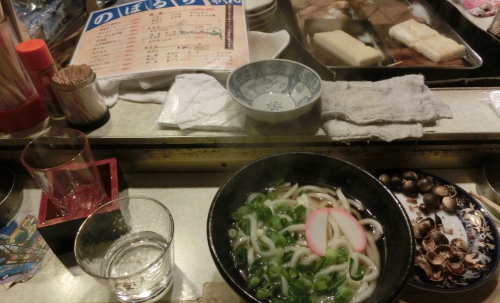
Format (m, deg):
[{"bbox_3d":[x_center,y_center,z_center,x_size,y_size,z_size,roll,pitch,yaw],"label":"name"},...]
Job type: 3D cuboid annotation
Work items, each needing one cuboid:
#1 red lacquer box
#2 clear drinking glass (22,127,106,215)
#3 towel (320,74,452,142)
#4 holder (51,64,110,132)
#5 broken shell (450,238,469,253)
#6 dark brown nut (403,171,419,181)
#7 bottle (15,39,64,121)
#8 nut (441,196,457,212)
[{"bbox_3d":[-0.201,0.066,0.433,0.085,0.055,0.085,-13,45,-12],"label":"red lacquer box"},{"bbox_3d":[-0.213,0.034,0.417,0.068,0.103,0.068,-1,44,0],"label":"clear drinking glass"},{"bbox_3d":[0.182,-0.066,0.481,0.172,0.029,0.115,-2,44,-1],"label":"towel"},{"bbox_3d":[-0.226,-0.072,0.462,0.058,0.069,0.058,-1,44,0],"label":"holder"},{"bbox_3d":[0.236,0.106,0.390,0.020,0.012,0.016,-1,44,0],"label":"broken shell"},{"bbox_3d":[0.217,0.035,0.468,0.019,0.018,0.019,0,44,0],"label":"dark brown nut"},{"bbox_3d":[-0.269,-0.093,0.462,0.038,0.100,0.038,-1,44,0],"label":"bottle"},{"bbox_3d":[0.247,0.066,0.431,0.019,0.019,0.019,-1,44,0],"label":"nut"}]

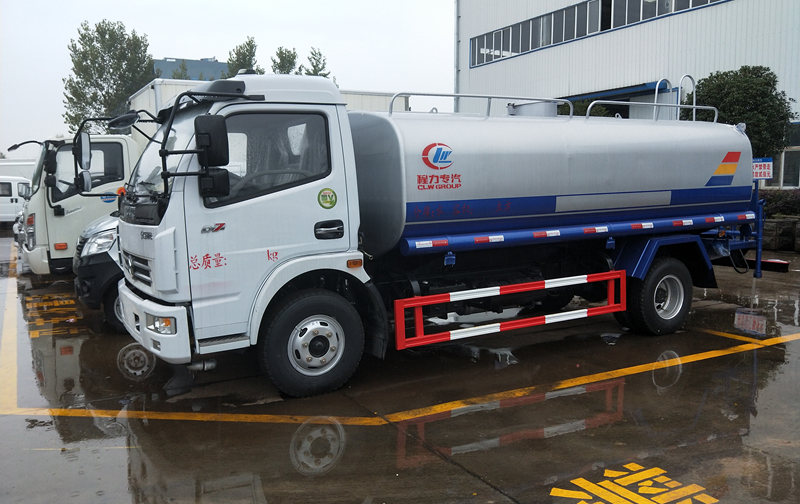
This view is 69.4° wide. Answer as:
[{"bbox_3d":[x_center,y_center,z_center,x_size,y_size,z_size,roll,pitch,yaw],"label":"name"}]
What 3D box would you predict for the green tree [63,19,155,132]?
[{"bbox_3d":[-13.879,-6.339,27.596,4.600,9.900,4.600,-5,8,-26],"label":"green tree"}]

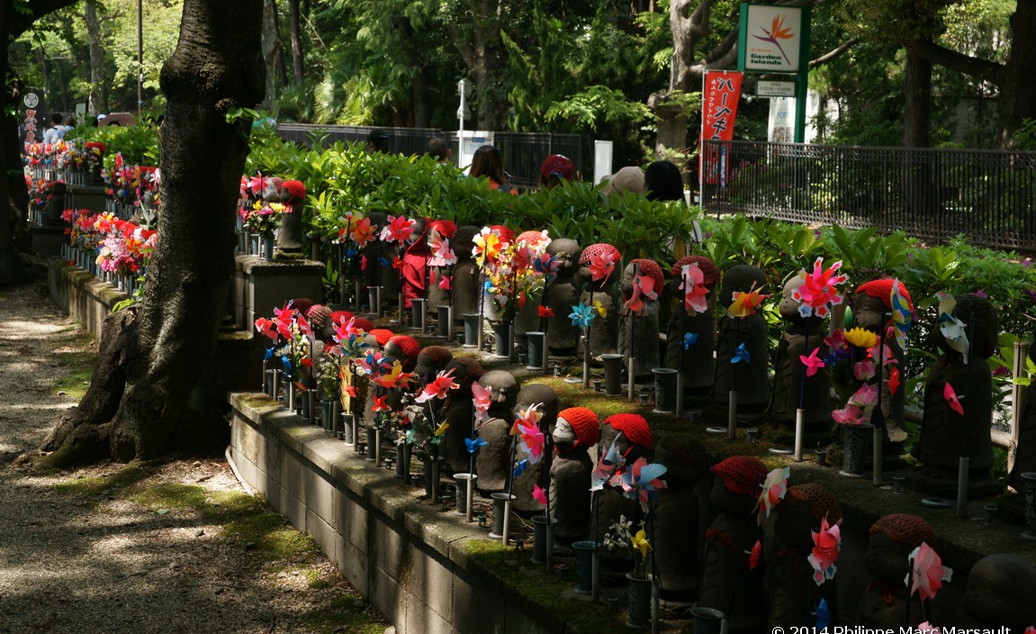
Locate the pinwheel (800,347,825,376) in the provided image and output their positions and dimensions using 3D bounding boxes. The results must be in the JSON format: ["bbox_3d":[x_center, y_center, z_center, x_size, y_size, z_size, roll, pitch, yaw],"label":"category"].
[{"bbox_3d":[0.786,0.119,3.840,0.085,0.086,0.035,-2,7,-29],"label":"pinwheel"}]

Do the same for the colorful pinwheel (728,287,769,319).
[{"bbox_3d":[0.665,-0.043,4.170,0.120,0.100,0.055,0,6,-13],"label":"colorful pinwheel"}]

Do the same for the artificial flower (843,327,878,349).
[{"bbox_3d":[0.883,0.055,3.717,0.088,0.062,0.090,-1,7,-25],"label":"artificial flower"}]

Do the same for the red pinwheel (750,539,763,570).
[{"bbox_3d":[0.551,0.550,3.340,0.028,0.073,0.068,15,10,12],"label":"red pinwheel"}]

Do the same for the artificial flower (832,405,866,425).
[{"bbox_3d":[0.796,0.235,3.460,0.080,0.052,0.070,4,8,30],"label":"artificial flower"}]

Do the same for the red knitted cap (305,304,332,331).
[{"bbox_3d":[-0.956,0.002,6.900,0.135,0.110,0.135,0,7,0],"label":"red knitted cap"}]

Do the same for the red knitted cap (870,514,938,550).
[{"bbox_3d":[0.856,0.478,3.191,0.143,0.095,0.148,2,6,0],"label":"red knitted cap"}]

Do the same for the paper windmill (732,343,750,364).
[{"bbox_3d":[0.651,0.106,4.200,0.058,0.062,0.030,0,6,-13],"label":"paper windmill"}]

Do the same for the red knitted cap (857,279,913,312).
[{"bbox_3d":[1.039,-0.059,4.070,0.155,0.092,0.145,1,6,0],"label":"red knitted cap"}]

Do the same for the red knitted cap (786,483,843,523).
[{"bbox_3d":[0.720,0.453,3.488,0.138,0.100,0.140,2,6,0],"label":"red knitted cap"}]

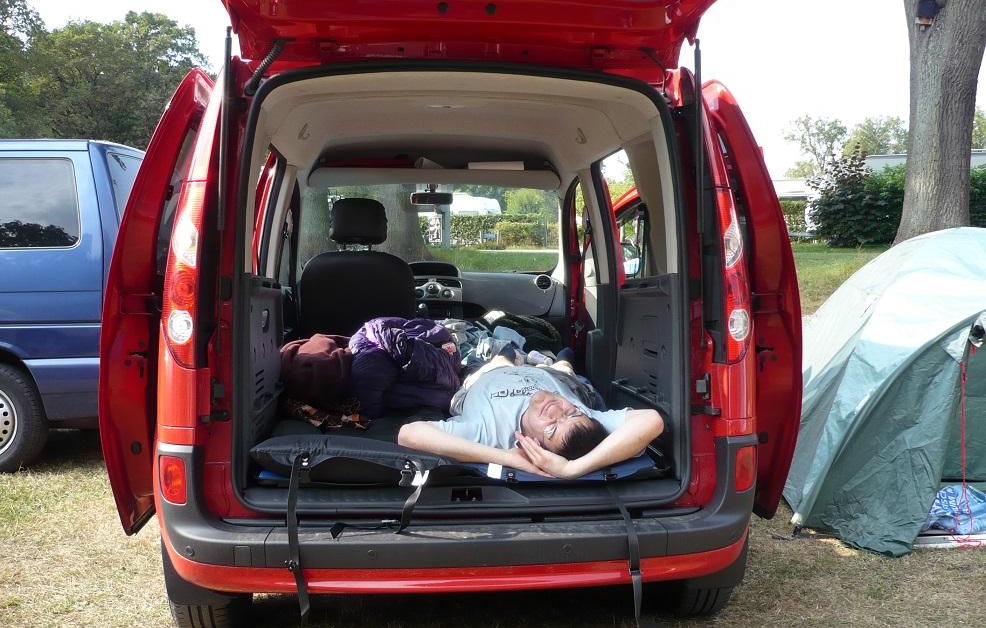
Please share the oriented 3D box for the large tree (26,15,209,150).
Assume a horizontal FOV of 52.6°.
[{"bbox_3d":[-15.923,-7.606,42.442,7.665,10.224,7.282,-2,5,-20],"label":"large tree"}]

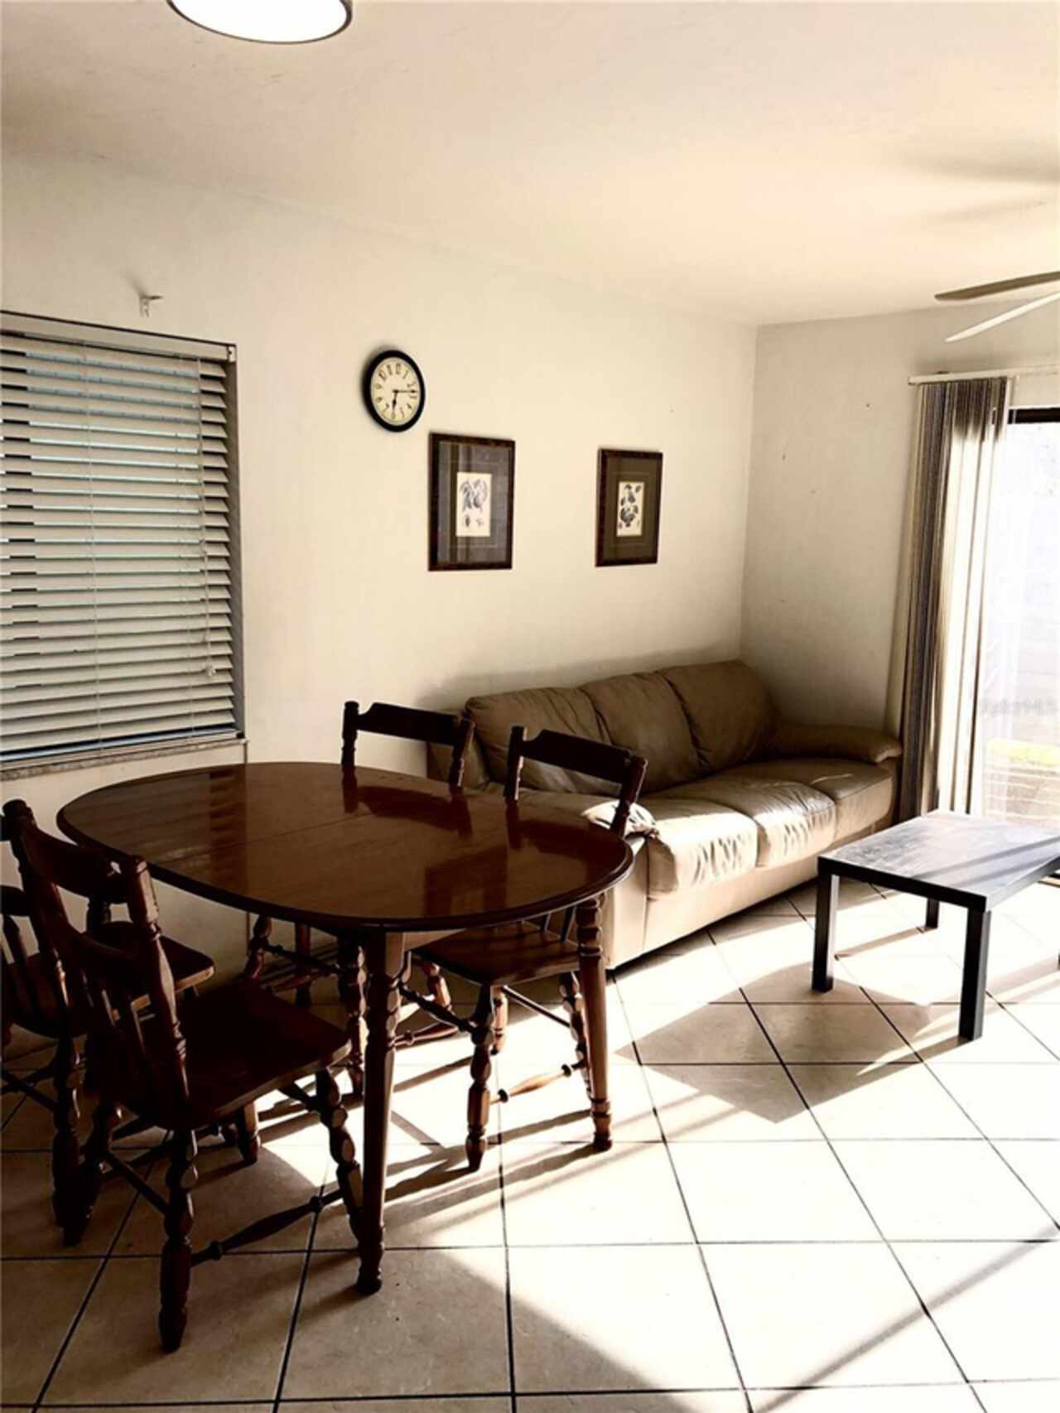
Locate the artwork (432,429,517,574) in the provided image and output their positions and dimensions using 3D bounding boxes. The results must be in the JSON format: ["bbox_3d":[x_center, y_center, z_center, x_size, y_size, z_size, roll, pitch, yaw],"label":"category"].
[{"bbox_3d":[-0.207,-0.739,4.192,0.025,0.475,0.410,10,13,42],"label":"artwork"}]

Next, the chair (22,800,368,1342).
[{"bbox_3d":[-0.664,0.666,2.315,0.470,0.945,0.535,10,13,42],"label":"chair"}]

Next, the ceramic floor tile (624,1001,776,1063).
[{"bbox_3d":[0.503,0.983,3.421,0.400,0.012,0.400,1,9,-3],"label":"ceramic floor tile"}]

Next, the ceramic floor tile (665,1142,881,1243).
[{"bbox_3d":[0.546,1.110,2.620,0.400,0.012,0.400,1,9,-3],"label":"ceramic floor tile"}]

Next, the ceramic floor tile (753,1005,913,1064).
[{"bbox_3d":[0.909,0.986,3.443,0.400,0.012,0.400,1,9,-3],"label":"ceramic floor tile"}]

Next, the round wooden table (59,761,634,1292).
[{"bbox_3d":[-0.507,0.656,2.920,1.640,0.755,1.050,9,12,42],"label":"round wooden table"}]

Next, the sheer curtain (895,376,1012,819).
[{"bbox_3d":[1.830,-0.349,5.005,0.380,2.110,0.100,9,12,41],"label":"sheer curtain"}]

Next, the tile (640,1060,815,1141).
[{"bbox_3d":[0.524,1.046,3.021,0.400,0.012,0.400,1,9,-3],"label":"tile"}]

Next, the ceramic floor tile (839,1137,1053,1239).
[{"bbox_3d":[0.957,1.125,2.668,0.402,0.010,0.402,1,9,-3],"label":"ceramic floor tile"}]

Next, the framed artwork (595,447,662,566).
[{"bbox_3d":[0.425,-0.841,4.863,0.025,0.475,0.408,10,13,42],"label":"framed artwork"}]

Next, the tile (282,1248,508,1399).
[{"bbox_3d":[-0.244,1.178,2.198,0.402,0.010,0.402,1,9,-3],"label":"tile"}]

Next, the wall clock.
[{"bbox_3d":[-0.458,-1.058,3.847,0.040,0.258,0.258,10,13,42],"label":"wall clock"}]

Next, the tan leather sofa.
[{"bbox_3d":[0.635,0.340,4.653,0.870,0.880,2.060,10,13,42],"label":"tan leather sofa"}]

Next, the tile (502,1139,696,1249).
[{"bbox_3d":[0.140,1.106,2.598,0.400,0.012,0.400,1,9,-3],"label":"tile"}]

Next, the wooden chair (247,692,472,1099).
[{"bbox_3d":[-0.505,0.506,3.306,0.470,0.945,0.530,7,11,31],"label":"wooden chair"}]

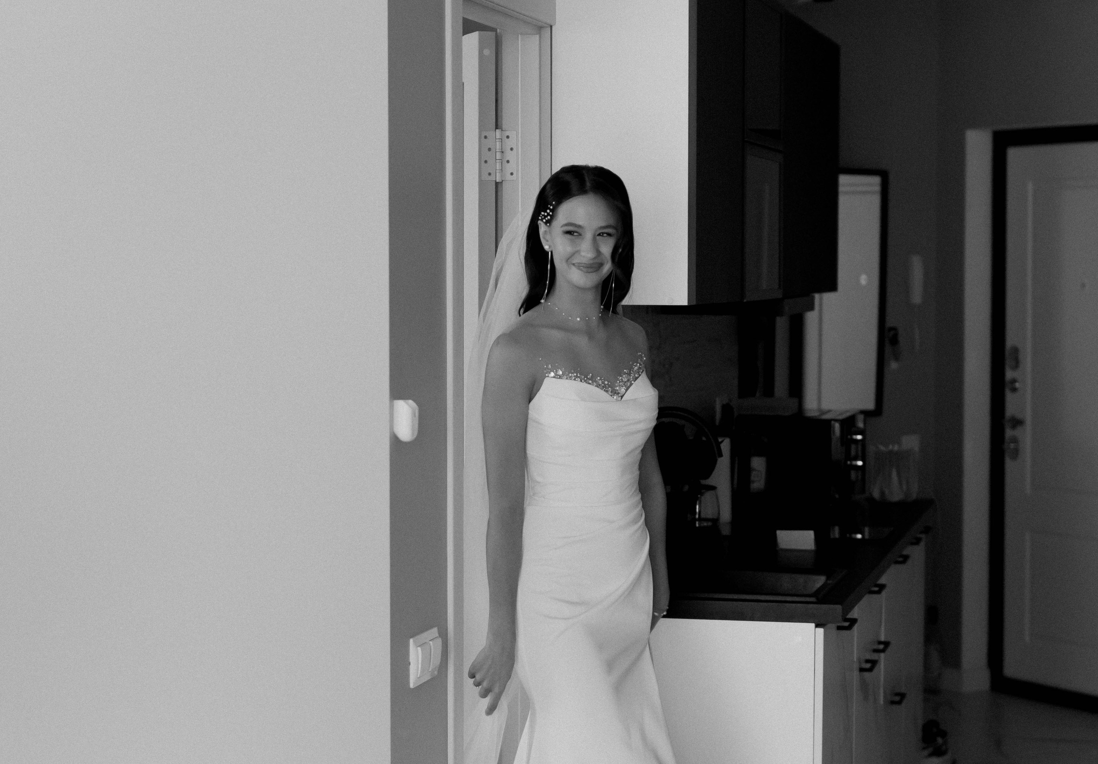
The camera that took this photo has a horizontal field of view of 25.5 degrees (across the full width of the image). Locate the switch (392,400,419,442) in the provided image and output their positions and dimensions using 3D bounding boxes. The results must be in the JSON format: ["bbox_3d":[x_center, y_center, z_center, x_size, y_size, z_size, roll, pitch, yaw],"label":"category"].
[{"bbox_3d":[-0.230,0.062,3.937,0.034,0.068,0.046,1,3,14],"label":"switch"}]

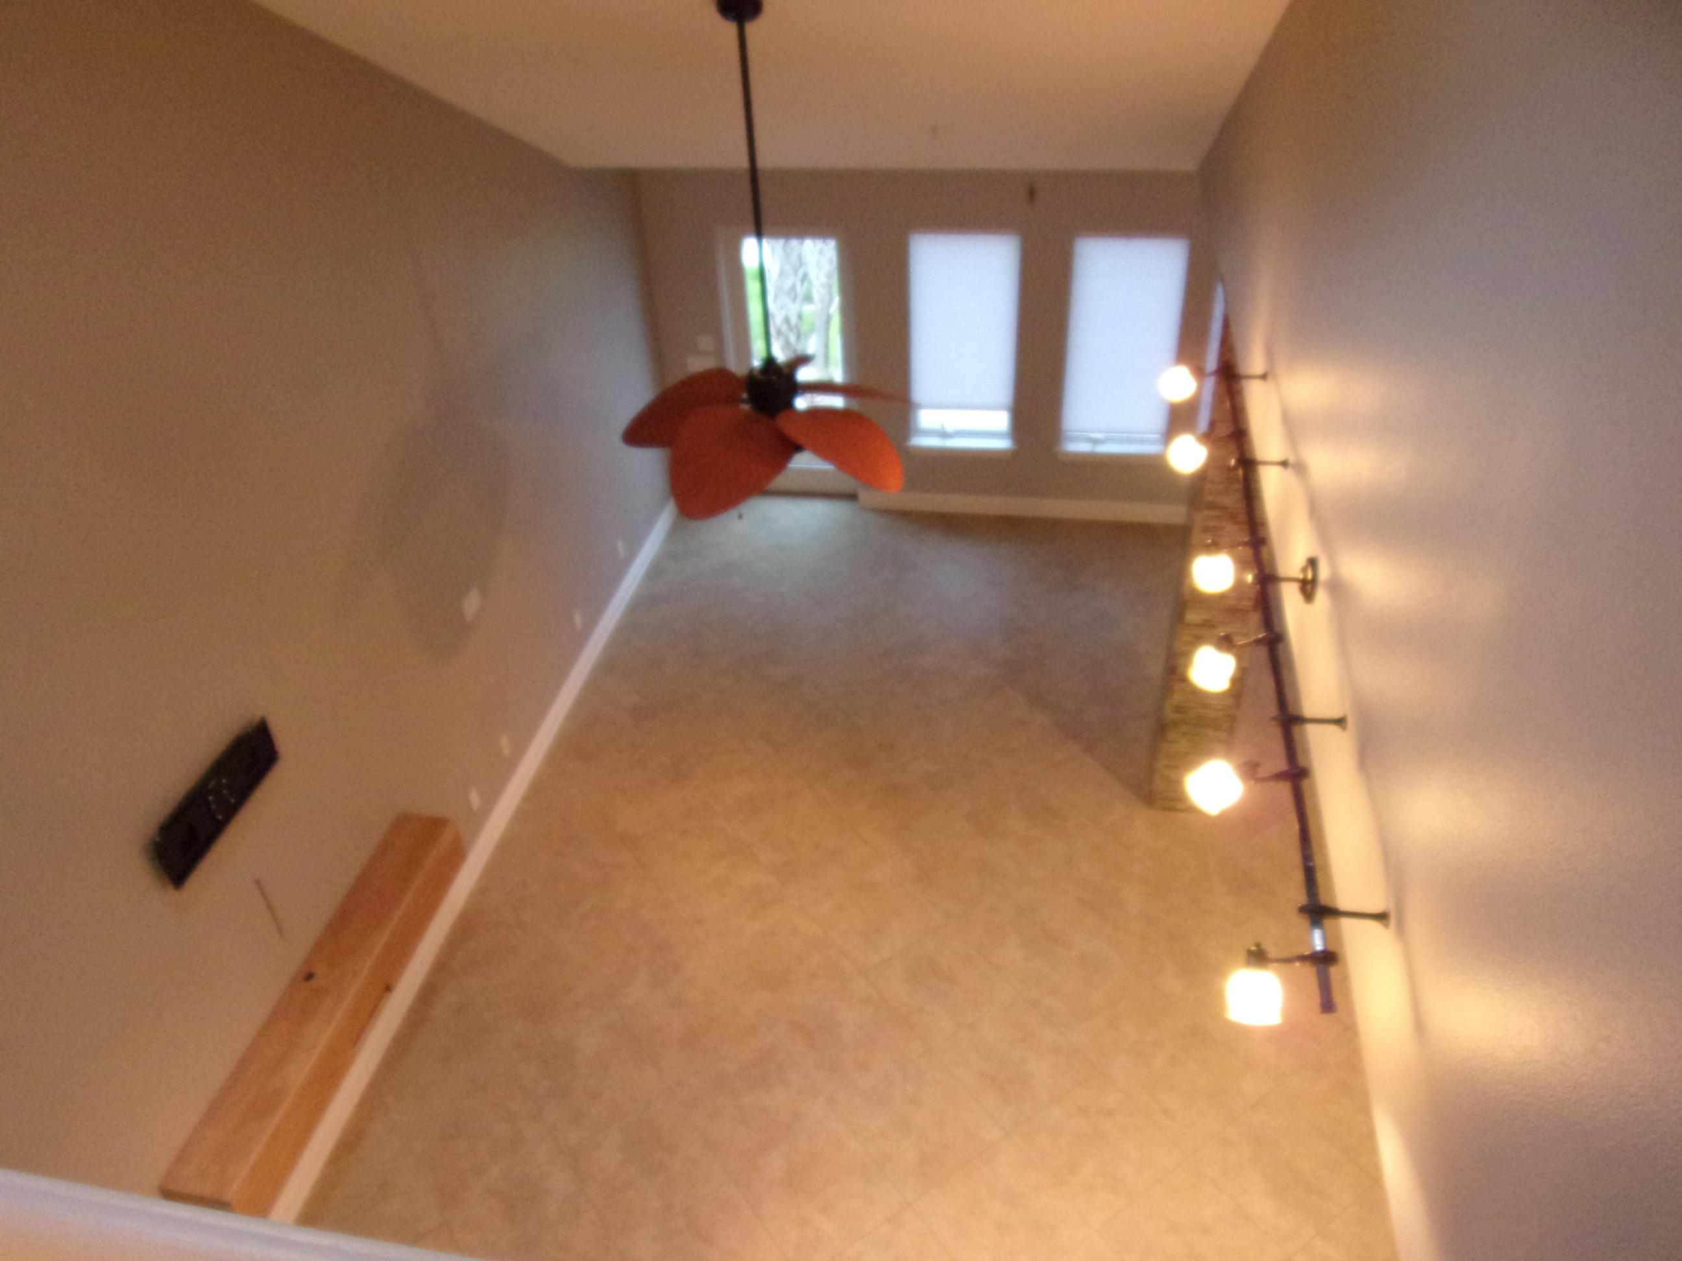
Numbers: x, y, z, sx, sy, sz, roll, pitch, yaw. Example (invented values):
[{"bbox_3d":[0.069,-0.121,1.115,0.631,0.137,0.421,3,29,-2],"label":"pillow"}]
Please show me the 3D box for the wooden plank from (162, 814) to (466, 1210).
[{"bbox_3d":[-1.974,1.435,4.569,0.262,0.245,1.710,3,37,9],"label":"wooden plank"}]

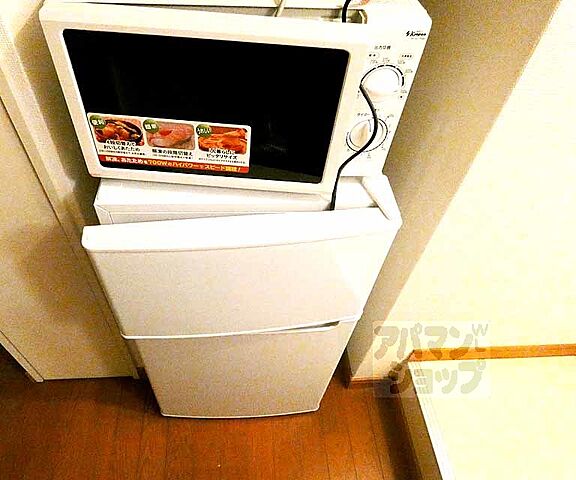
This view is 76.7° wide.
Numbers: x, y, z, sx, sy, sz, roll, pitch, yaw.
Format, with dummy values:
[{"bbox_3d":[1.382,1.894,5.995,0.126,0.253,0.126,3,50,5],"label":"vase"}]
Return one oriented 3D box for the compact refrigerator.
[{"bbox_3d":[-0.119,0.110,1.006,0.479,0.860,0.515,0,47,-9],"label":"compact refrigerator"}]

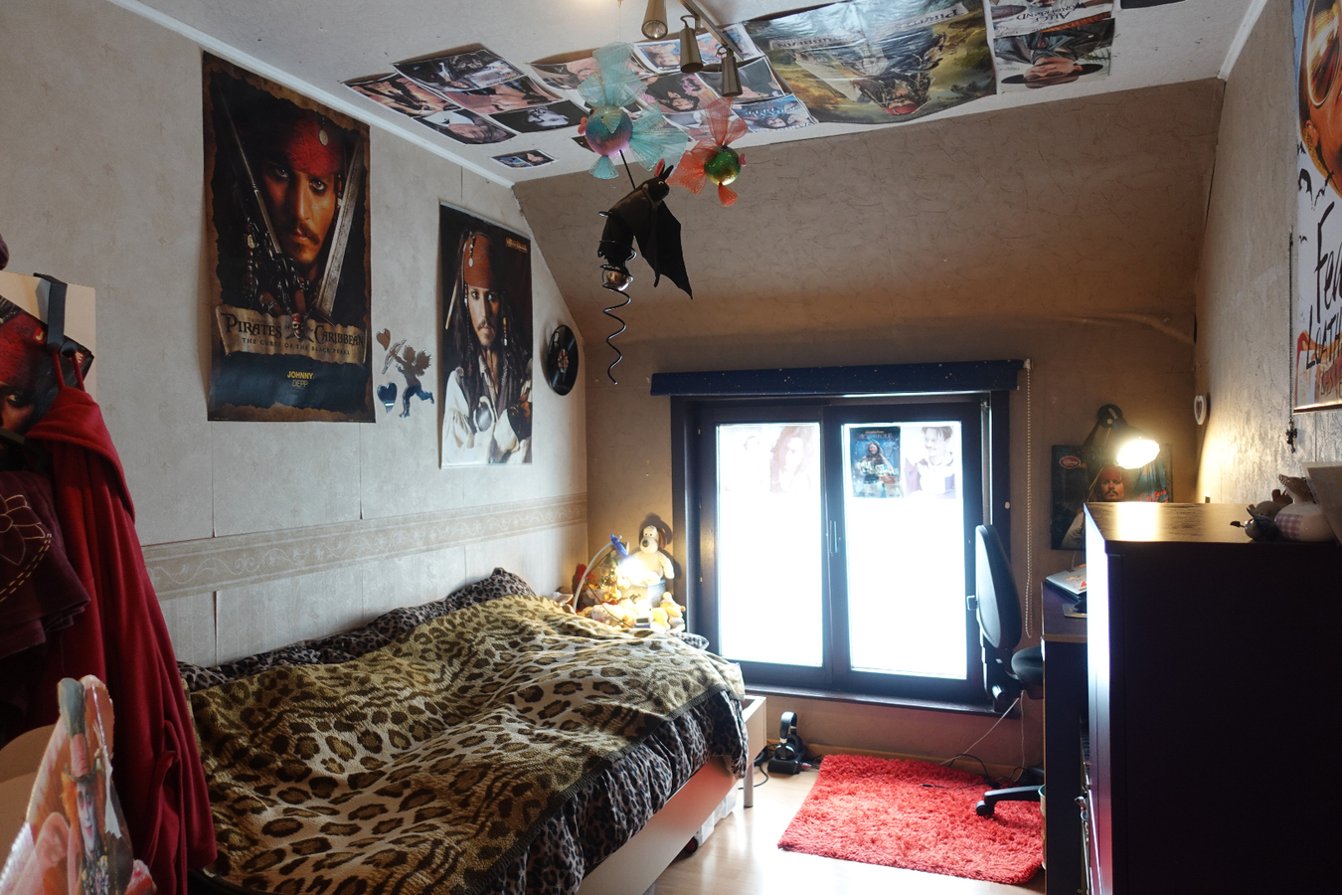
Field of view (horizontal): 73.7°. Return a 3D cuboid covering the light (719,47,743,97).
[{"bbox_3d":[0.150,-0.936,2.240,0.048,0.105,0.048,-4,0,0],"label":"light"}]

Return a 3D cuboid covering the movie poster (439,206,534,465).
[{"bbox_3d":[-0.673,-0.392,3.381,0.015,0.915,0.605,-1,0,23],"label":"movie poster"}]

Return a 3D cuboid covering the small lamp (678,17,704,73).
[{"bbox_3d":[0.045,-0.923,2.050,0.056,0.118,0.056,-1,0,0],"label":"small lamp"}]

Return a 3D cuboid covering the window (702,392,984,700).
[{"bbox_3d":[0.682,0.403,3.755,1.200,1.200,0.090,-1,0,23],"label":"window"}]

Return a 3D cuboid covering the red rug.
[{"bbox_3d":[0.843,1.232,3.033,0.790,0.032,0.800,-1,0,23],"label":"red rug"}]

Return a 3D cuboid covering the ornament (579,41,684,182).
[{"bbox_3d":[-0.088,-0.729,1.950,0.235,0.280,0.130,-1,0,-12],"label":"ornament"}]

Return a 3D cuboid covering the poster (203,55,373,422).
[{"bbox_3d":[-1.035,-0.528,2.503,0.012,0.915,0.605,-1,0,23],"label":"poster"}]

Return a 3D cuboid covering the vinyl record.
[{"bbox_3d":[-0.464,-0.376,3.841,0.020,0.302,0.302,-1,0,20],"label":"vinyl record"}]

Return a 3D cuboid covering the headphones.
[{"bbox_3d":[0.478,1.140,3.533,0.078,0.180,0.165,-1,0,29],"label":"headphones"}]

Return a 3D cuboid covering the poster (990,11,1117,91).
[{"bbox_3d":[1.040,-1.048,2.437,0.290,0.012,0.400,-1,0,23],"label":"poster"}]

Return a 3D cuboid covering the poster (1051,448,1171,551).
[{"bbox_3d":[1.577,0.181,3.212,0.387,0.383,0.012,-1,0,23],"label":"poster"}]

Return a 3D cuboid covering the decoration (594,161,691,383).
[{"bbox_3d":[-0.055,-0.333,1.700,0.175,0.400,0.170,-1,0,6],"label":"decoration"}]

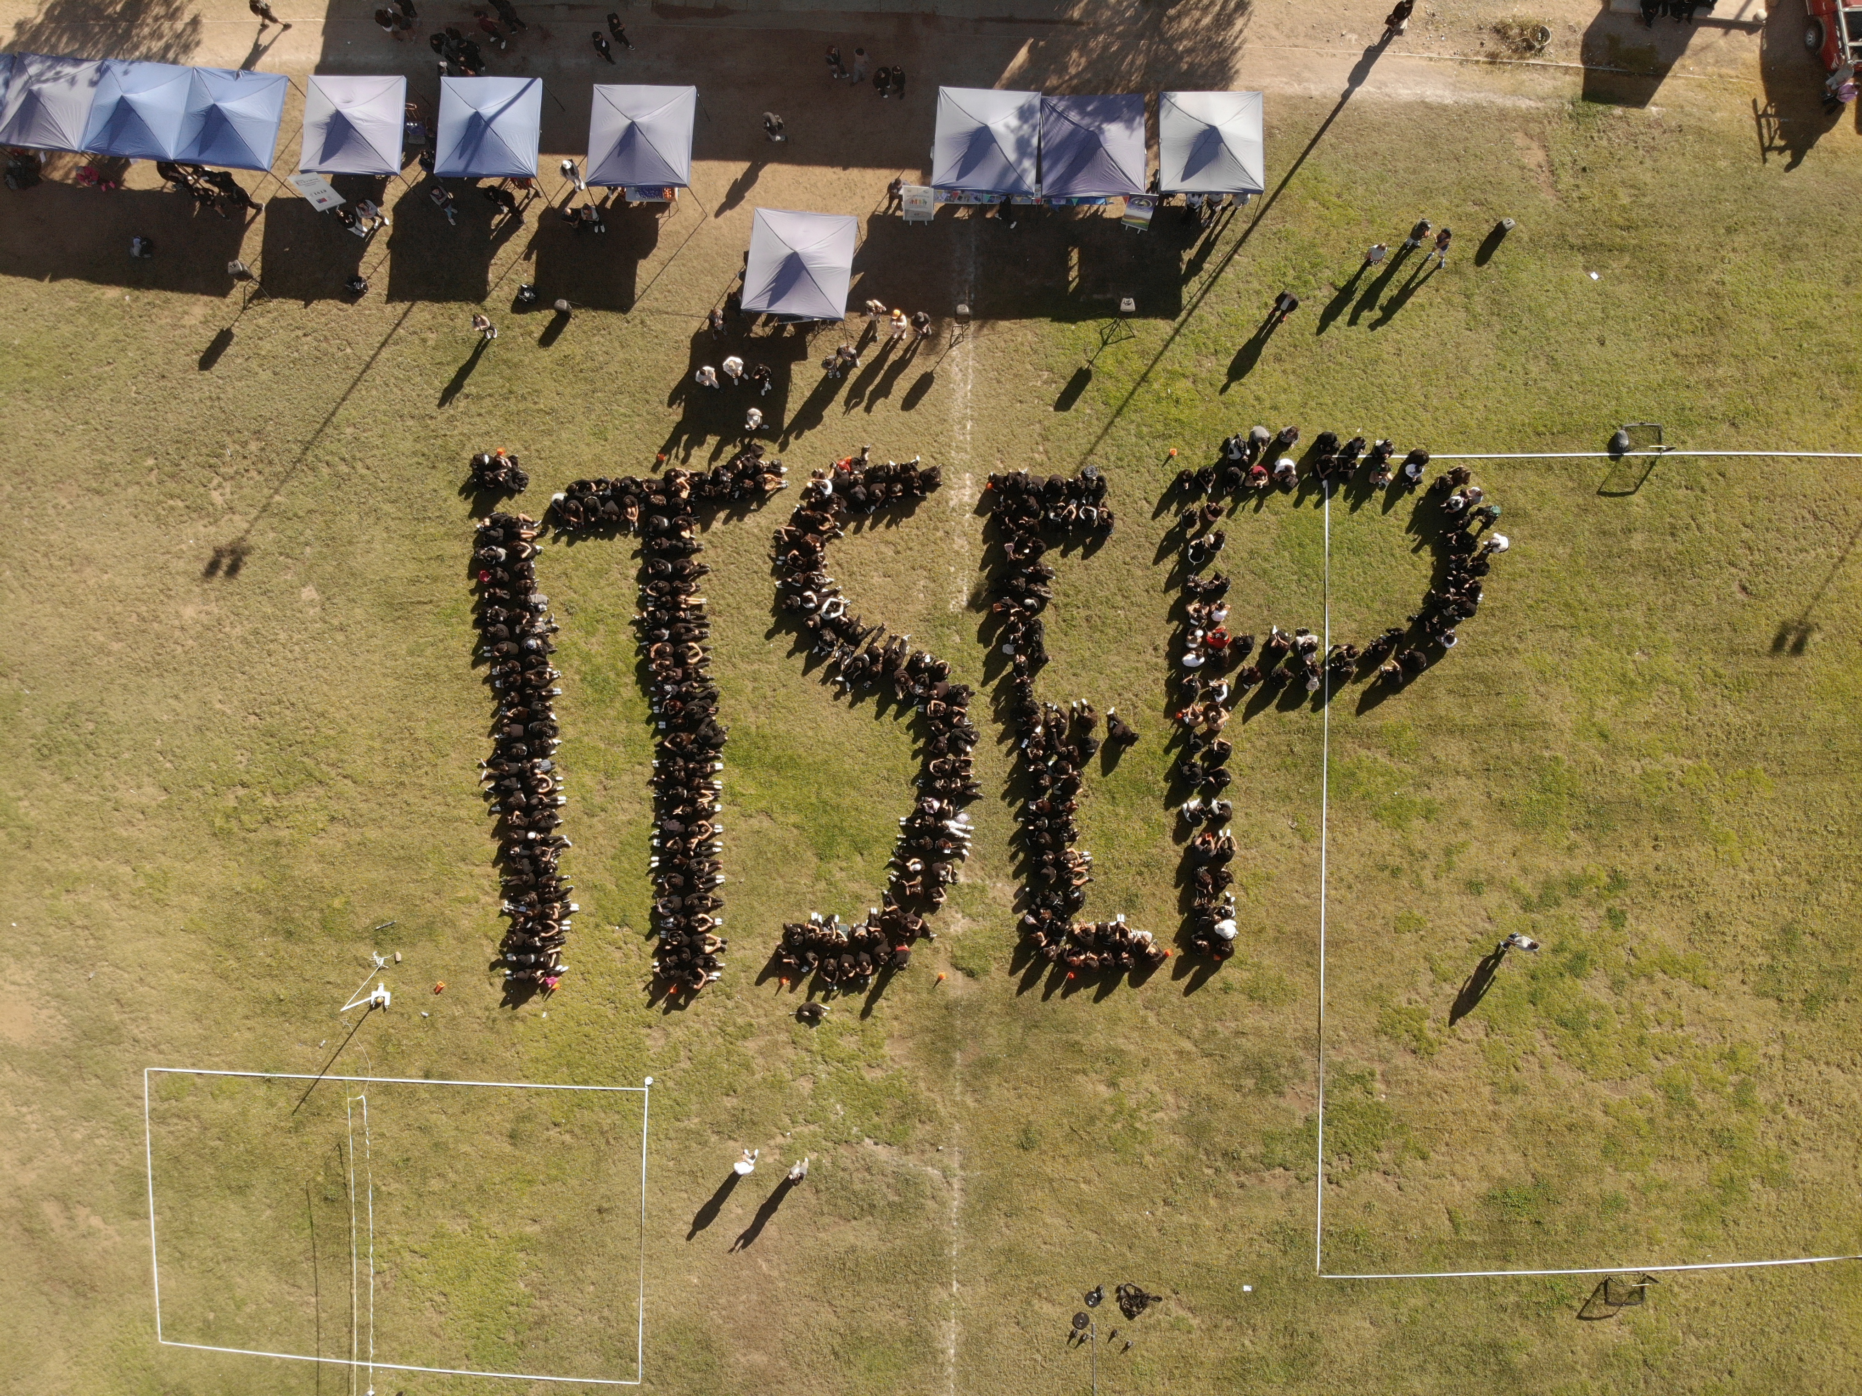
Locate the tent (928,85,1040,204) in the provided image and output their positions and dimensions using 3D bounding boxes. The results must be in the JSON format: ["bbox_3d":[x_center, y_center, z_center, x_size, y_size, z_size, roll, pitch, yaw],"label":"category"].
[{"bbox_3d":[1.685,-16.359,38.522,3.000,3.030,3.000,4,87,3],"label":"tent"}]

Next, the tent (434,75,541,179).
[{"bbox_3d":[-13.266,-17.148,39.374,3.000,3.030,3.000,3,87,3],"label":"tent"}]

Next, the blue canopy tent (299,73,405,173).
[{"bbox_3d":[-17.431,-17.300,39.607,3.000,3.030,3.000,3,87,3],"label":"blue canopy tent"}]

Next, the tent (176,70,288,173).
[{"bbox_3d":[-21.245,-17.583,39.830,3.000,3.030,3.000,10,87,4],"label":"tent"}]

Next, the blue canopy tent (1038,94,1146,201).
[{"bbox_3d":[4.784,-16.122,38.342,3.000,3.030,3.000,0,87,3],"label":"blue canopy tent"}]

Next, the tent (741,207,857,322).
[{"bbox_3d":[-3.824,-12.773,38.611,3.000,3.030,3.000,7,87,3],"label":"tent"}]

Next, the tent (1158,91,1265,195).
[{"bbox_3d":[8.209,-16.153,38.159,3.000,3.030,3.000,0,87,3],"label":"tent"}]

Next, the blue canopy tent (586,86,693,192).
[{"bbox_3d":[-8.601,-16.756,39.100,3.000,3.030,3.000,3,87,3],"label":"blue canopy tent"}]

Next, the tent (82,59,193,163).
[{"bbox_3d":[-24.115,-17.957,40.006,3.000,3.030,3.000,10,87,4],"label":"tent"}]

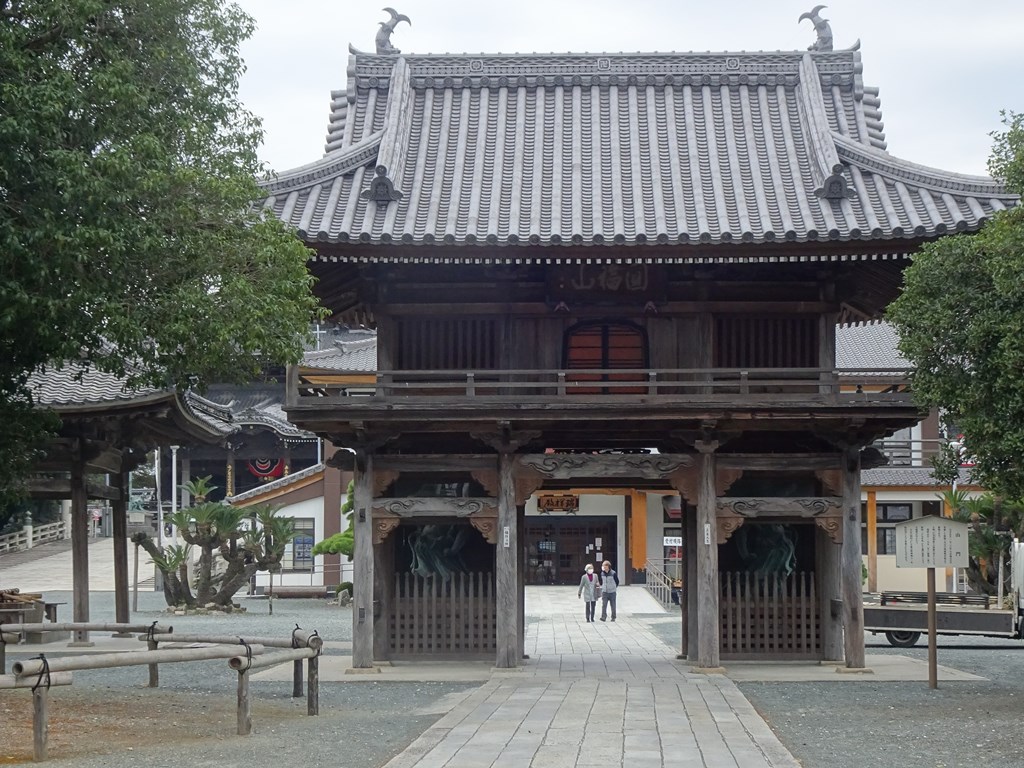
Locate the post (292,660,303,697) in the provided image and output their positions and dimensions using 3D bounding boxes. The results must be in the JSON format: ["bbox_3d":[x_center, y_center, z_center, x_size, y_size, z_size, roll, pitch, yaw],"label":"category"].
[{"bbox_3d":[-2.551,3.447,18.470,0.115,0.610,0.115,0,-7,0],"label":"post"}]

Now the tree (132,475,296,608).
[{"bbox_3d":[-9.206,4.998,47.818,4.900,4.100,4.400,0,-7,0],"label":"tree"}]

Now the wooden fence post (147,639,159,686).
[{"bbox_3d":[-4.639,3.621,19.992,0.115,0.610,0.115,0,-7,0],"label":"wooden fence post"}]

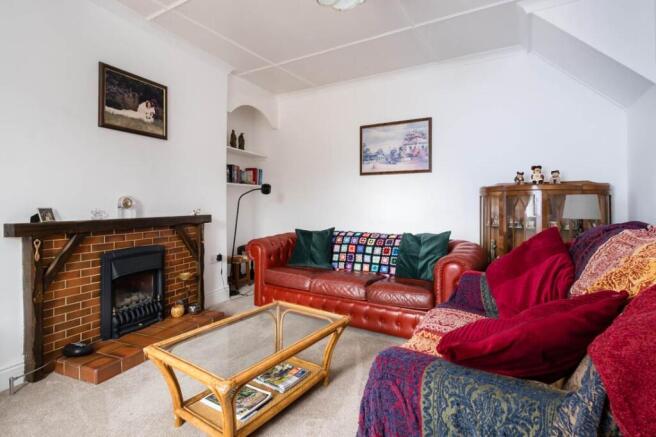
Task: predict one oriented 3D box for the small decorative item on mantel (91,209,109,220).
[{"bbox_3d":[-1.629,-0.029,2.078,0.071,0.087,0.107,1,2,33],"label":"small decorative item on mantel"}]

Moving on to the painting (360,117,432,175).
[{"bbox_3d":[0.728,-0.781,3.254,0.800,0.578,0.031,1,2,27],"label":"painting"}]

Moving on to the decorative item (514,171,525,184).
[{"bbox_3d":[1.660,-0.344,2.527,0.071,0.106,0.063,1,2,36],"label":"decorative item"}]

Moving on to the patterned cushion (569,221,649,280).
[{"bbox_3d":[1.516,0.185,1.561,0.183,0.397,0.448,24,12,18],"label":"patterned cushion"}]

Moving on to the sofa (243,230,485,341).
[{"bbox_3d":[0.312,0.544,2.991,2.160,0.754,0.856,1,2,27],"label":"sofa"}]

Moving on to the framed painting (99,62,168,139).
[{"bbox_3d":[-1.546,-0.927,2.375,0.031,0.477,0.530,1,2,27],"label":"framed painting"}]

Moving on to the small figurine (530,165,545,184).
[{"bbox_3d":[1.776,-0.364,2.468,0.092,0.153,0.082,1,2,36],"label":"small figurine"}]

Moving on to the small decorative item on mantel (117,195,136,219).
[{"bbox_3d":[-1.550,-0.082,2.243,0.087,0.175,0.117,2,2,44],"label":"small decorative item on mantel"}]

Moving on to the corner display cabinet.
[{"bbox_3d":[1.839,0.320,2.488,0.968,1.258,0.397,1,2,27],"label":"corner display cabinet"}]

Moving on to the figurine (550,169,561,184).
[{"bbox_3d":[1.887,-0.341,2.412,0.063,0.112,0.061,1,2,38],"label":"figurine"}]

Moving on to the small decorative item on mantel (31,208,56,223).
[{"bbox_3d":[-1.771,-0.018,1.821,0.061,0.090,0.097,1,2,33],"label":"small decorative item on mantel"}]

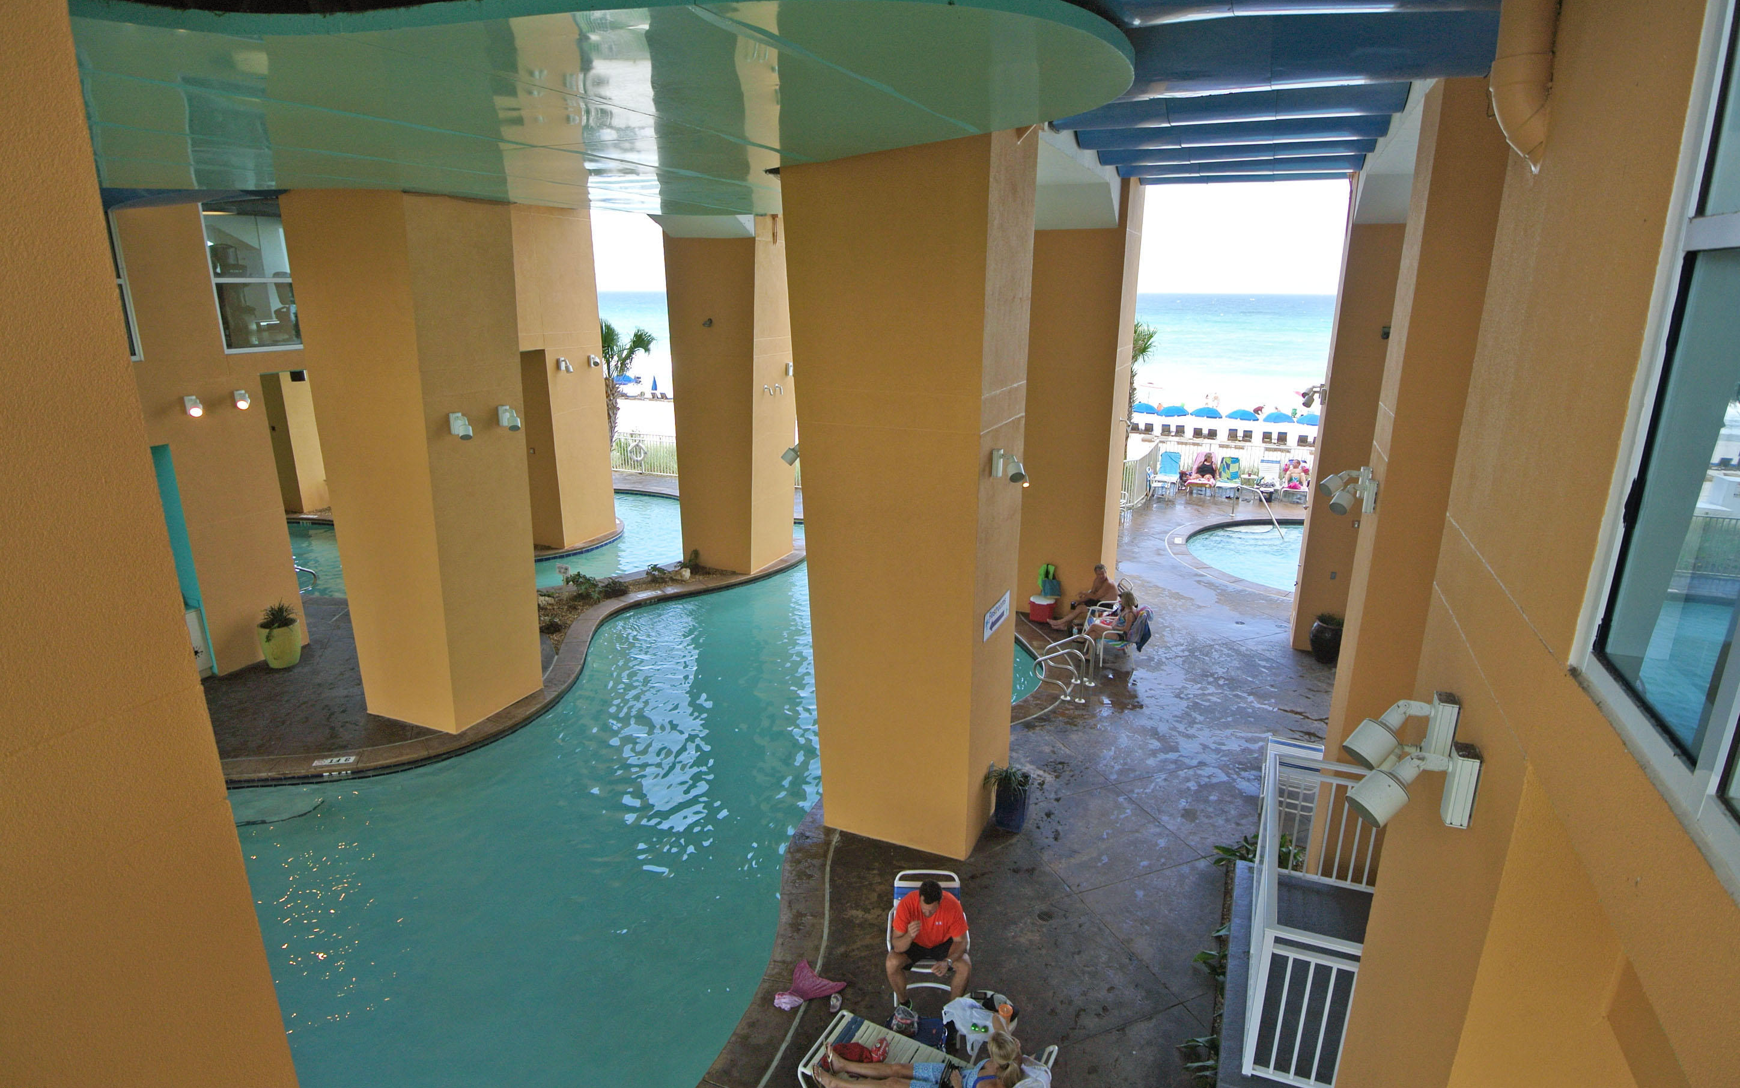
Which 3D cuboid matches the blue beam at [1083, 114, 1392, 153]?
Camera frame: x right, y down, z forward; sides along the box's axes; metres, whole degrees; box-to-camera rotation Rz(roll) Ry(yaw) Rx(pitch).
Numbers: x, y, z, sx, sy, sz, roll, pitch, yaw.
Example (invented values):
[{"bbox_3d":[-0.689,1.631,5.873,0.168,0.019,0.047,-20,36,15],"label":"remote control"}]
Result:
[{"bbox_3d":[4.519,-5.296,10.936,3.465,0.574,0.792,7,18,23],"label":"blue beam"}]

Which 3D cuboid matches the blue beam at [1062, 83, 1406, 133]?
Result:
[{"bbox_3d":[3.902,-4.909,9.585,3.465,0.574,0.792,7,18,23],"label":"blue beam"}]

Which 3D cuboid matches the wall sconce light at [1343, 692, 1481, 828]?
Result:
[{"bbox_3d":[1.866,0.756,3.068,0.346,0.356,0.495,7,17,22],"label":"wall sconce light"}]

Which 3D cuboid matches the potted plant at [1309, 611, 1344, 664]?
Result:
[{"bbox_3d":[7.024,1.406,13.275,0.574,0.812,0.574,7,17,22],"label":"potted plant"}]

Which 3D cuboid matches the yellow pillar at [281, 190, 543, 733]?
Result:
[{"bbox_3d":[-5.537,-0.941,11.067,1.861,6.435,1.525,7,17,22],"label":"yellow pillar"}]

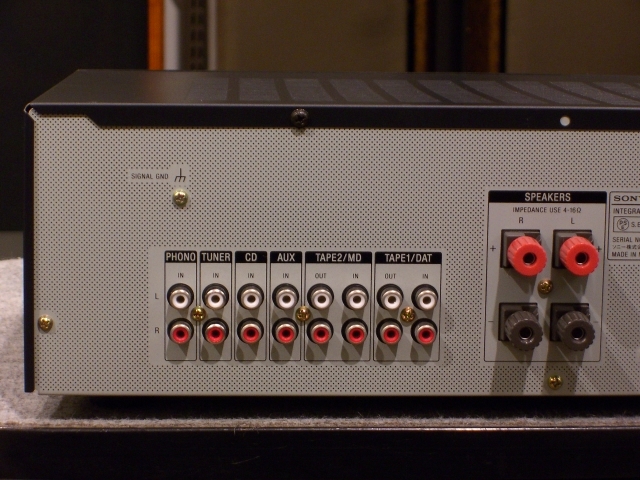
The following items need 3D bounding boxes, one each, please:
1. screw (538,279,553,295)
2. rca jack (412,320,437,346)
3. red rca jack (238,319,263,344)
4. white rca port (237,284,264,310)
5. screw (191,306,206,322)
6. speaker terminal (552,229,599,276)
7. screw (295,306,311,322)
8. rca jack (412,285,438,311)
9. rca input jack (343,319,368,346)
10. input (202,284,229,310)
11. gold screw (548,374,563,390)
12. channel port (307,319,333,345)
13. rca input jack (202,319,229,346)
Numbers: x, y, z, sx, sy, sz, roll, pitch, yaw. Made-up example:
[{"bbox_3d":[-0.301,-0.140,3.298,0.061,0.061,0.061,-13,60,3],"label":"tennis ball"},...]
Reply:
[{"bbox_3d":[0.091,0.019,0.848,0.006,0.006,0.003,0,10,-2],"label":"screw"},{"bbox_3d":[0.042,0.038,0.845,0.011,0.011,0.008,0,10,-3],"label":"rca jack"},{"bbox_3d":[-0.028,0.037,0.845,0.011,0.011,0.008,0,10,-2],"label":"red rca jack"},{"bbox_3d":[-0.027,0.024,0.839,0.011,0.011,0.008,0,10,-3],"label":"white rca port"},{"bbox_3d":[-0.049,0.030,0.845,0.006,0.006,0.003,0,10,-2],"label":"screw"},{"bbox_3d":[0.102,0.005,0.837,0.015,0.015,0.022,0,9,-3],"label":"speaker terminal"},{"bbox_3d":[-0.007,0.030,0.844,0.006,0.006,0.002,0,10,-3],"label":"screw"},{"bbox_3d":[0.042,0.023,0.844,0.011,0.011,0.008,0,9,-3],"label":"rca jack"},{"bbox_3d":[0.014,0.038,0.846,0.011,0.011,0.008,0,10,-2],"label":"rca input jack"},{"bbox_3d":[-0.041,0.023,0.839,0.011,0.011,0.008,0,9,-3],"label":"input"},{"bbox_3d":[0.096,0.058,0.855,0.006,0.006,0.002,0,9,-3],"label":"gold screw"},{"bbox_3d":[0.000,0.037,0.844,0.011,0.011,0.008,0,9,-3],"label":"channel port"},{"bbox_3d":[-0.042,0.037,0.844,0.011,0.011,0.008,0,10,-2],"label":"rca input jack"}]

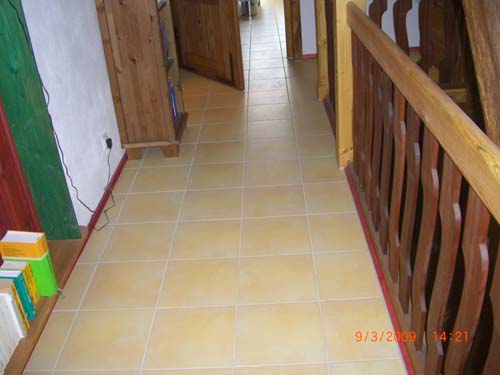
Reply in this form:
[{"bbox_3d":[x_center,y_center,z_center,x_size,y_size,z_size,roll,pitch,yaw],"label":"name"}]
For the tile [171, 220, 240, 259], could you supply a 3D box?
[{"bbox_3d":[-0.209,0.256,2.716,0.329,0.010,0.329,-3,29,3],"label":"tile"}]

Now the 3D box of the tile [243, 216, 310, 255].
[{"bbox_3d":[0.123,0.236,2.703,0.331,0.010,0.331,-3,29,3],"label":"tile"}]

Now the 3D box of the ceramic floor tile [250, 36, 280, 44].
[{"bbox_3d":[0.167,-1.568,5.804,0.306,0.010,0.306,-3,28,3],"label":"ceramic floor tile"}]

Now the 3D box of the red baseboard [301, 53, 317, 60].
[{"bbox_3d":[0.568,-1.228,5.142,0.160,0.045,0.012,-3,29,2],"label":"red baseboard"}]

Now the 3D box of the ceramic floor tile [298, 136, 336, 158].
[{"bbox_3d":[0.432,-0.258,3.568,0.242,0.010,0.329,-3,29,3],"label":"ceramic floor tile"}]

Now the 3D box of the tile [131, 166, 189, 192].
[{"bbox_3d":[-0.536,-0.051,3.321,0.331,0.010,0.331,-3,29,3],"label":"tile"}]

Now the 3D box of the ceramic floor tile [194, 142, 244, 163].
[{"bbox_3d":[-0.184,-0.210,3.351,0.306,0.010,0.306,-3,28,3],"label":"ceramic floor tile"}]

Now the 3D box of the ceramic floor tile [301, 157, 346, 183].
[{"bbox_3d":[0.402,-0.091,3.051,0.240,0.010,0.306,-3,28,3],"label":"ceramic floor tile"}]

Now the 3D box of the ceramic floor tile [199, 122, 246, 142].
[{"bbox_3d":[-0.192,-0.390,3.893,0.331,0.010,0.331,-3,29,3],"label":"ceramic floor tile"}]

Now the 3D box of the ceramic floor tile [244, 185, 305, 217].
[{"bbox_3d":[0.121,0.074,2.867,0.315,0.010,0.315,-3,29,2],"label":"ceramic floor tile"}]

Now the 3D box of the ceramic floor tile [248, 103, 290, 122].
[{"bbox_3d":[0.146,-0.568,4.172,0.331,0.010,0.331,-3,29,3],"label":"ceramic floor tile"}]

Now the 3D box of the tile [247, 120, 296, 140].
[{"bbox_3d":[0.132,-0.375,3.612,0.306,0.010,0.306,-3,28,3],"label":"tile"}]

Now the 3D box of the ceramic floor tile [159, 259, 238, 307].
[{"bbox_3d":[-0.214,0.416,2.421,0.329,0.010,0.329,-3,29,3],"label":"ceramic floor tile"}]

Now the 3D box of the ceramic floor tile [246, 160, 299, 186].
[{"bbox_3d":[0.126,-0.079,3.147,0.315,0.010,0.315,-3,29,2],"label":"ceramic floor tile"}]

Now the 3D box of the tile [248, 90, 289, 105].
[{"bbox_3d":[0.143,-0.692,4.271,0.315,0.010,0.315,-3,29,2],"label":"tile"}]

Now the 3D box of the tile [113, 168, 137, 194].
[{"bbox_3d":[-0.746,-0.037,3.329,0.088,0.010,0.329,-3,29,3],"label":"tile"}]

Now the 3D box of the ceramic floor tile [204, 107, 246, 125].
[{"bbox_3d":[-0.175,-0.508,3.899,0.306,0.010,0.306,-3,28,3],"label":"ceramic floor tile"}]

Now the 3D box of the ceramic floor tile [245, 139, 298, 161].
[{"bbox_3d":[0.141,-0.243,3.582,0.329,0.010,0.329,-3,29,3],"label":"ceramic floor tile"}]

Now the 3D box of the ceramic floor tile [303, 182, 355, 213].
[{"bbox_3d":[0.404,0.060,2.854,0.237,0.010,0.315,-3,29,2],"label":"ceramic floor tile"}]

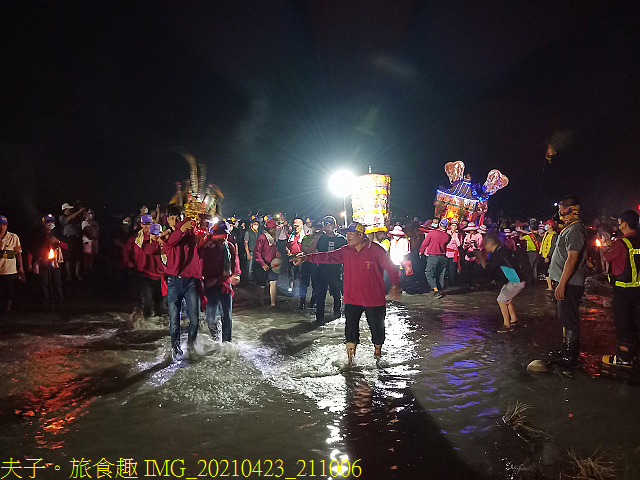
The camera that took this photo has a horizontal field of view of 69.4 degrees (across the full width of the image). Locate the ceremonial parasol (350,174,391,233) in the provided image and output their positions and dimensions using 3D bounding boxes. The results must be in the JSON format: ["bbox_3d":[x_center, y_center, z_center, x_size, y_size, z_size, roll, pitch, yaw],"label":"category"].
[{"bbox_3d":[1.081,-0.766,9.700,0.820,1.220,0.820,0,2,6],"label":"ceremonial parasol"}]

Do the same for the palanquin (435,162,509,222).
[{"bbox_3d":[3.451,-1.059,11.000,1.450,1.500,1.100,20,11,30],"label":"palanquin"}]

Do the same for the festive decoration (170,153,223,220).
[{"bbox_3d":[-1.550,-0.659,5.800,0.640,0.870,0.550,0,2,-14],"label":"festive decoration"}]

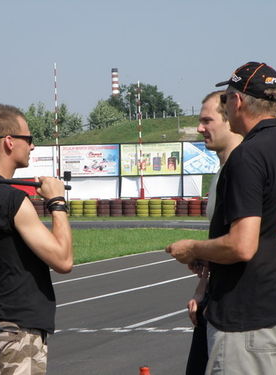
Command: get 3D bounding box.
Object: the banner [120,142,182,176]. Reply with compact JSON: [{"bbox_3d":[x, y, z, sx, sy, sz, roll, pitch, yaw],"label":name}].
[{"bbox_3d":[0.647,-1.320,65.500,3.000,1.500,0.050,0,0,17],"label":"banner"}]

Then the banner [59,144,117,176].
[{"bbox_3d":[-2.294,-1.255,66.400,2.980,1.510,0.050,0,0,17],"label":"banner"}]

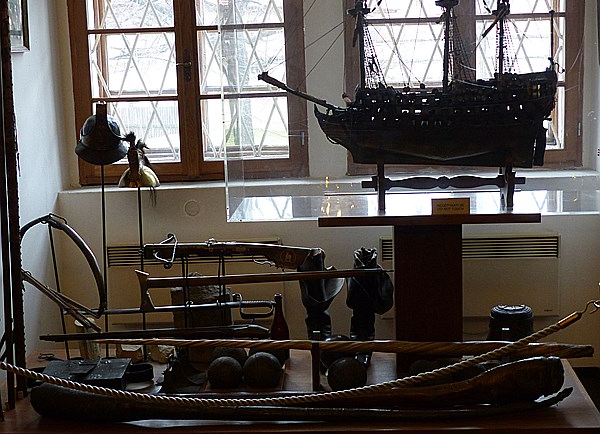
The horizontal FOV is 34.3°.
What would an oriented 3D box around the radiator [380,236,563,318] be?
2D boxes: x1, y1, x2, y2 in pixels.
[{"bbox_3d":[0.854,0.297,4.907,0.890,0.410,0.100,-1,8,3],"label":"radiator"}]

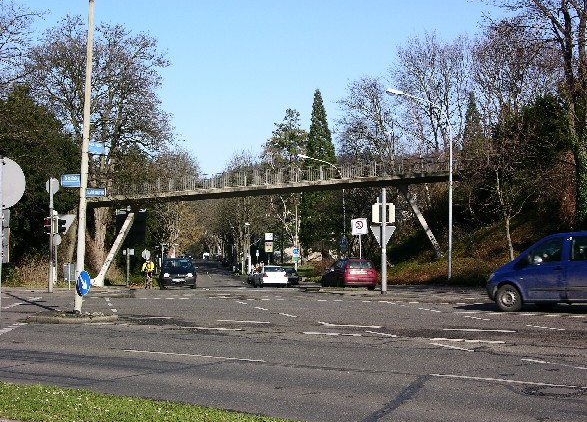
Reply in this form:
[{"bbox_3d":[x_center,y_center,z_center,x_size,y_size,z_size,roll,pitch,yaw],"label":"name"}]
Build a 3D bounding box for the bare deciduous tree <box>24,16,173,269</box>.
[{"bbox_3d":[-14.459,-5.042,88.000,11.000,19.100,10.600,0,-2,0],"label":"bare deciduous tree"}]

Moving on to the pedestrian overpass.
[{"bbox_3d":[-1.418,0.709,76.500,24.300,8.200,3.000,0,-2,-1],"label":"pedestrian overpass"}]

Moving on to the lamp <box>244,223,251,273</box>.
[{"bbox_3d":[-4.845,3.950,125.000,0.650,5.450,0.300,0,-2,-5],"label":"lamp"}]

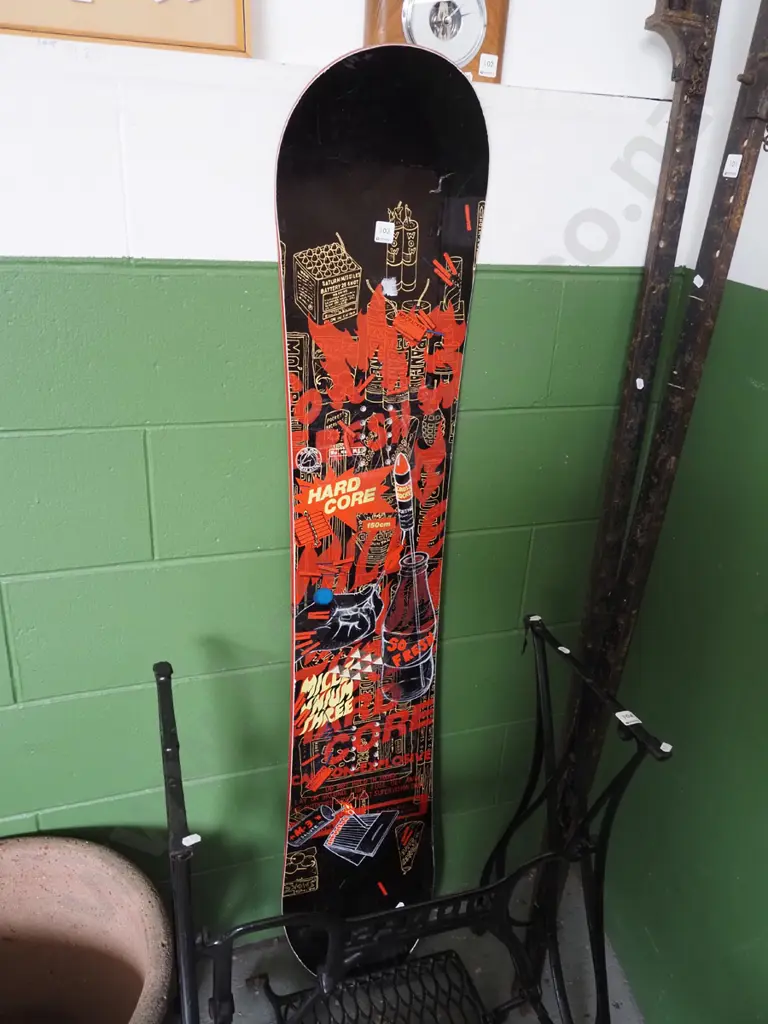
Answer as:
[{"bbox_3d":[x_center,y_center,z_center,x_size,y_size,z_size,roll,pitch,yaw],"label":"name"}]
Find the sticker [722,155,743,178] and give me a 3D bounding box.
[{"bbox_3d":[0.411,-0.407,0.905,0.002,0.025,0.025,-4,26,-16],"label":"sticker"}]

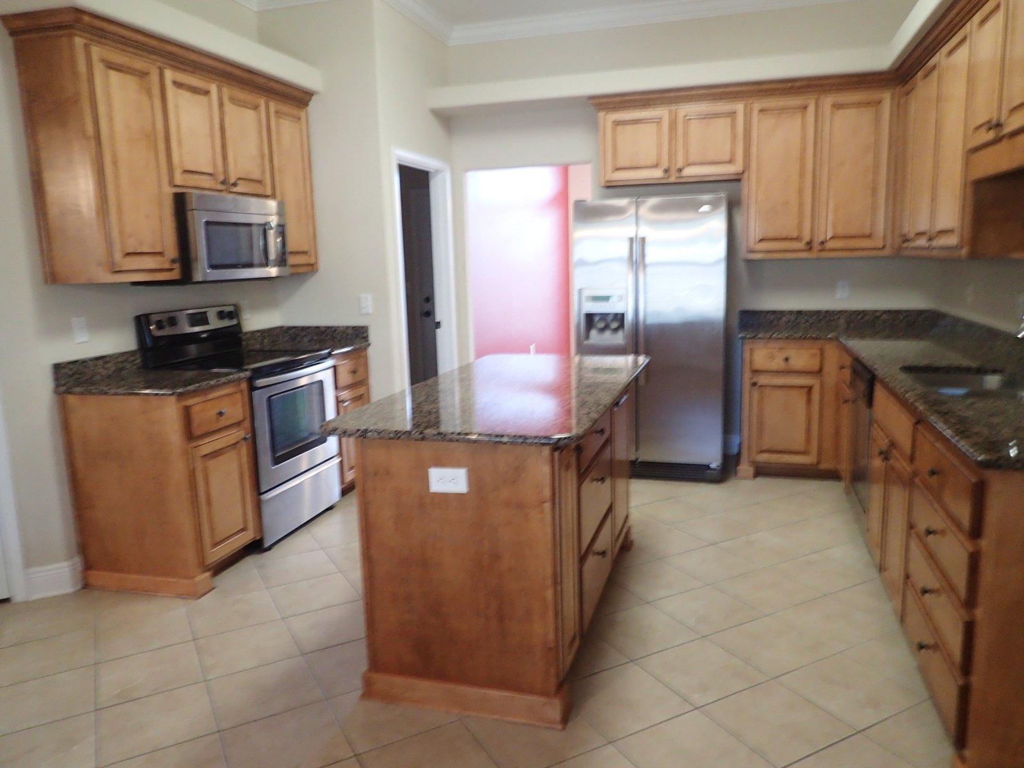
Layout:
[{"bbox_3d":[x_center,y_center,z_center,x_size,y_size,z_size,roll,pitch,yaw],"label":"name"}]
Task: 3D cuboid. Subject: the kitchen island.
[{"bbox_3d":[0.052,0.451,3.066,0.813,0.915,1.705,1,10,17],"label":"kitchen island"}]

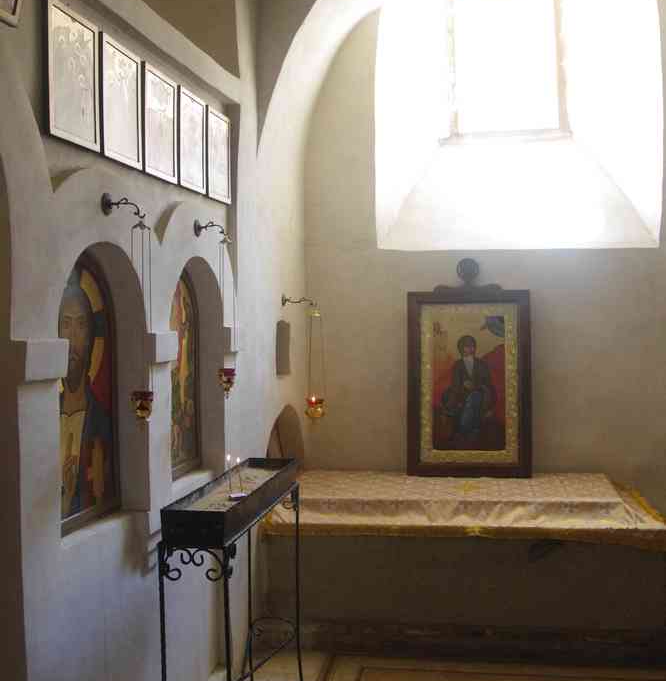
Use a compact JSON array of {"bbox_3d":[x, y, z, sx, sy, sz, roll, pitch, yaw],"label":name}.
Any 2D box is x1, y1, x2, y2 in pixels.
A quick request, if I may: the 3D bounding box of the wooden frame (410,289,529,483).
[{"bbox_3d":[0.758,0.221,4.799,0.676,1.062,0.045,0,-4,5],"label":"wooden frame"}]

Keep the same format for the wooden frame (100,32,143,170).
[{"bbox_3d":[-0.701,-0.775,2.836,0.025,0.379,0.286,0,2,12],"label":"wooden frame"}]

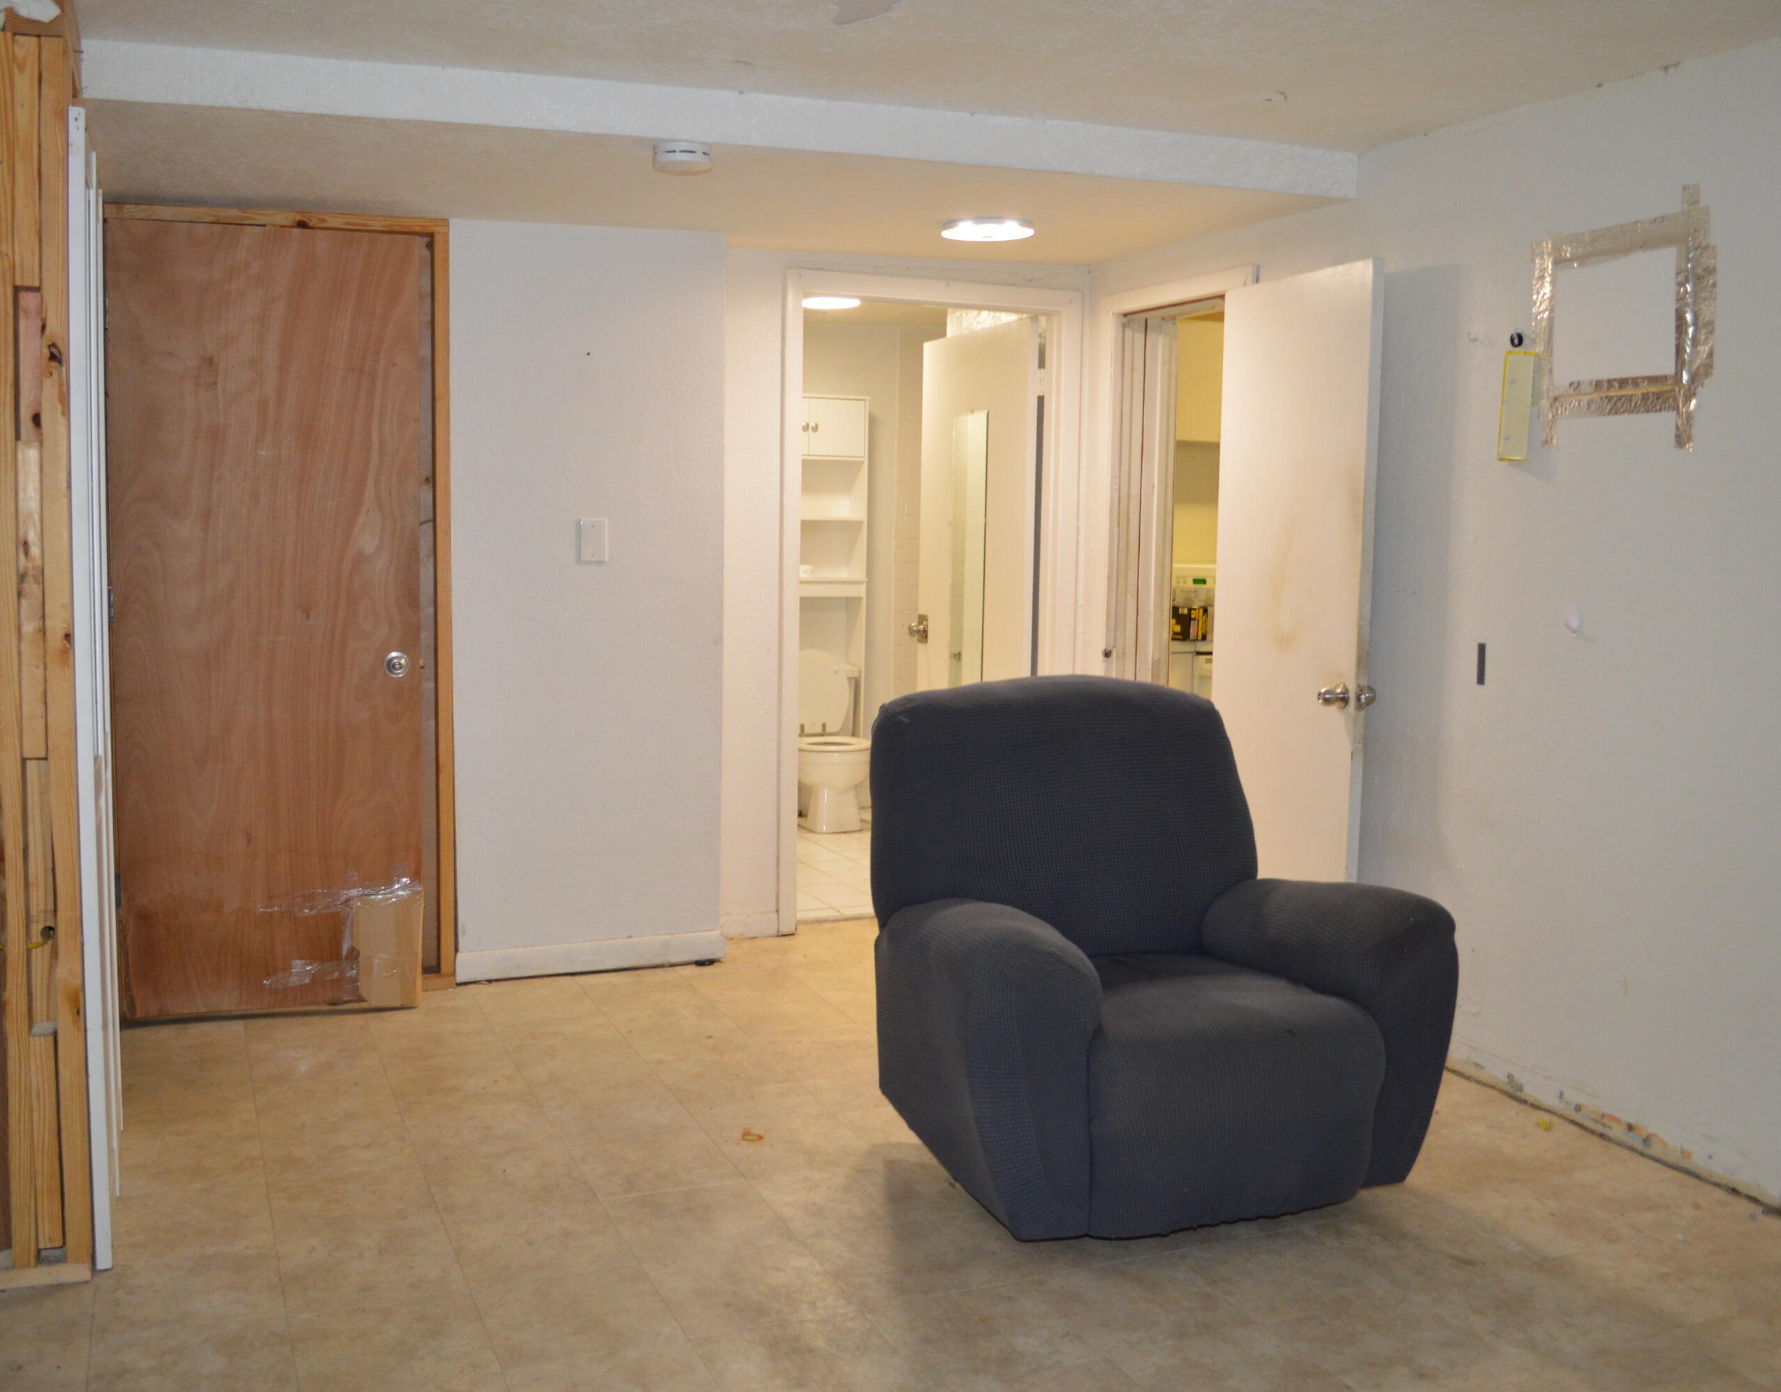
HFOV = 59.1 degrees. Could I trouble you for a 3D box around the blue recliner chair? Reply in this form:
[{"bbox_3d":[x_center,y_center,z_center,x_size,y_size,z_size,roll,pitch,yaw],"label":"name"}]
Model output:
[{"bbox_3d":[0.530,0.480,3.347,0.980,0.990,0.910,-1,7,-18],"label":"blue recliner chair"}]

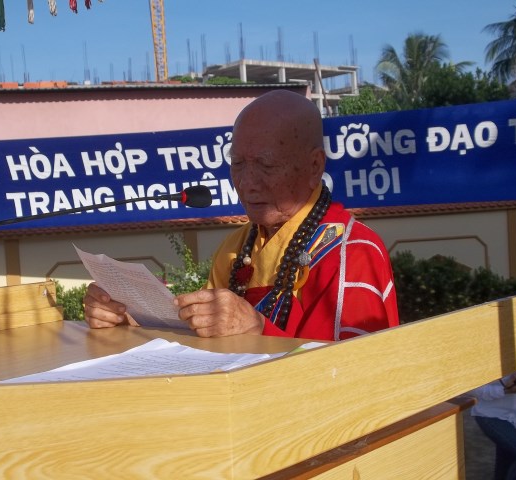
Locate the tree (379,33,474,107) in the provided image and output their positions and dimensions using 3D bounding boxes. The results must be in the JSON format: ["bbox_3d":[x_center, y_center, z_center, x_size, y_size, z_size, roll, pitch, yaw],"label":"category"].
[{"bbox_3d":[9.000,-4.600,45.000,5.200,12.300,5.200,-3,0,11],"label":"tree"}]

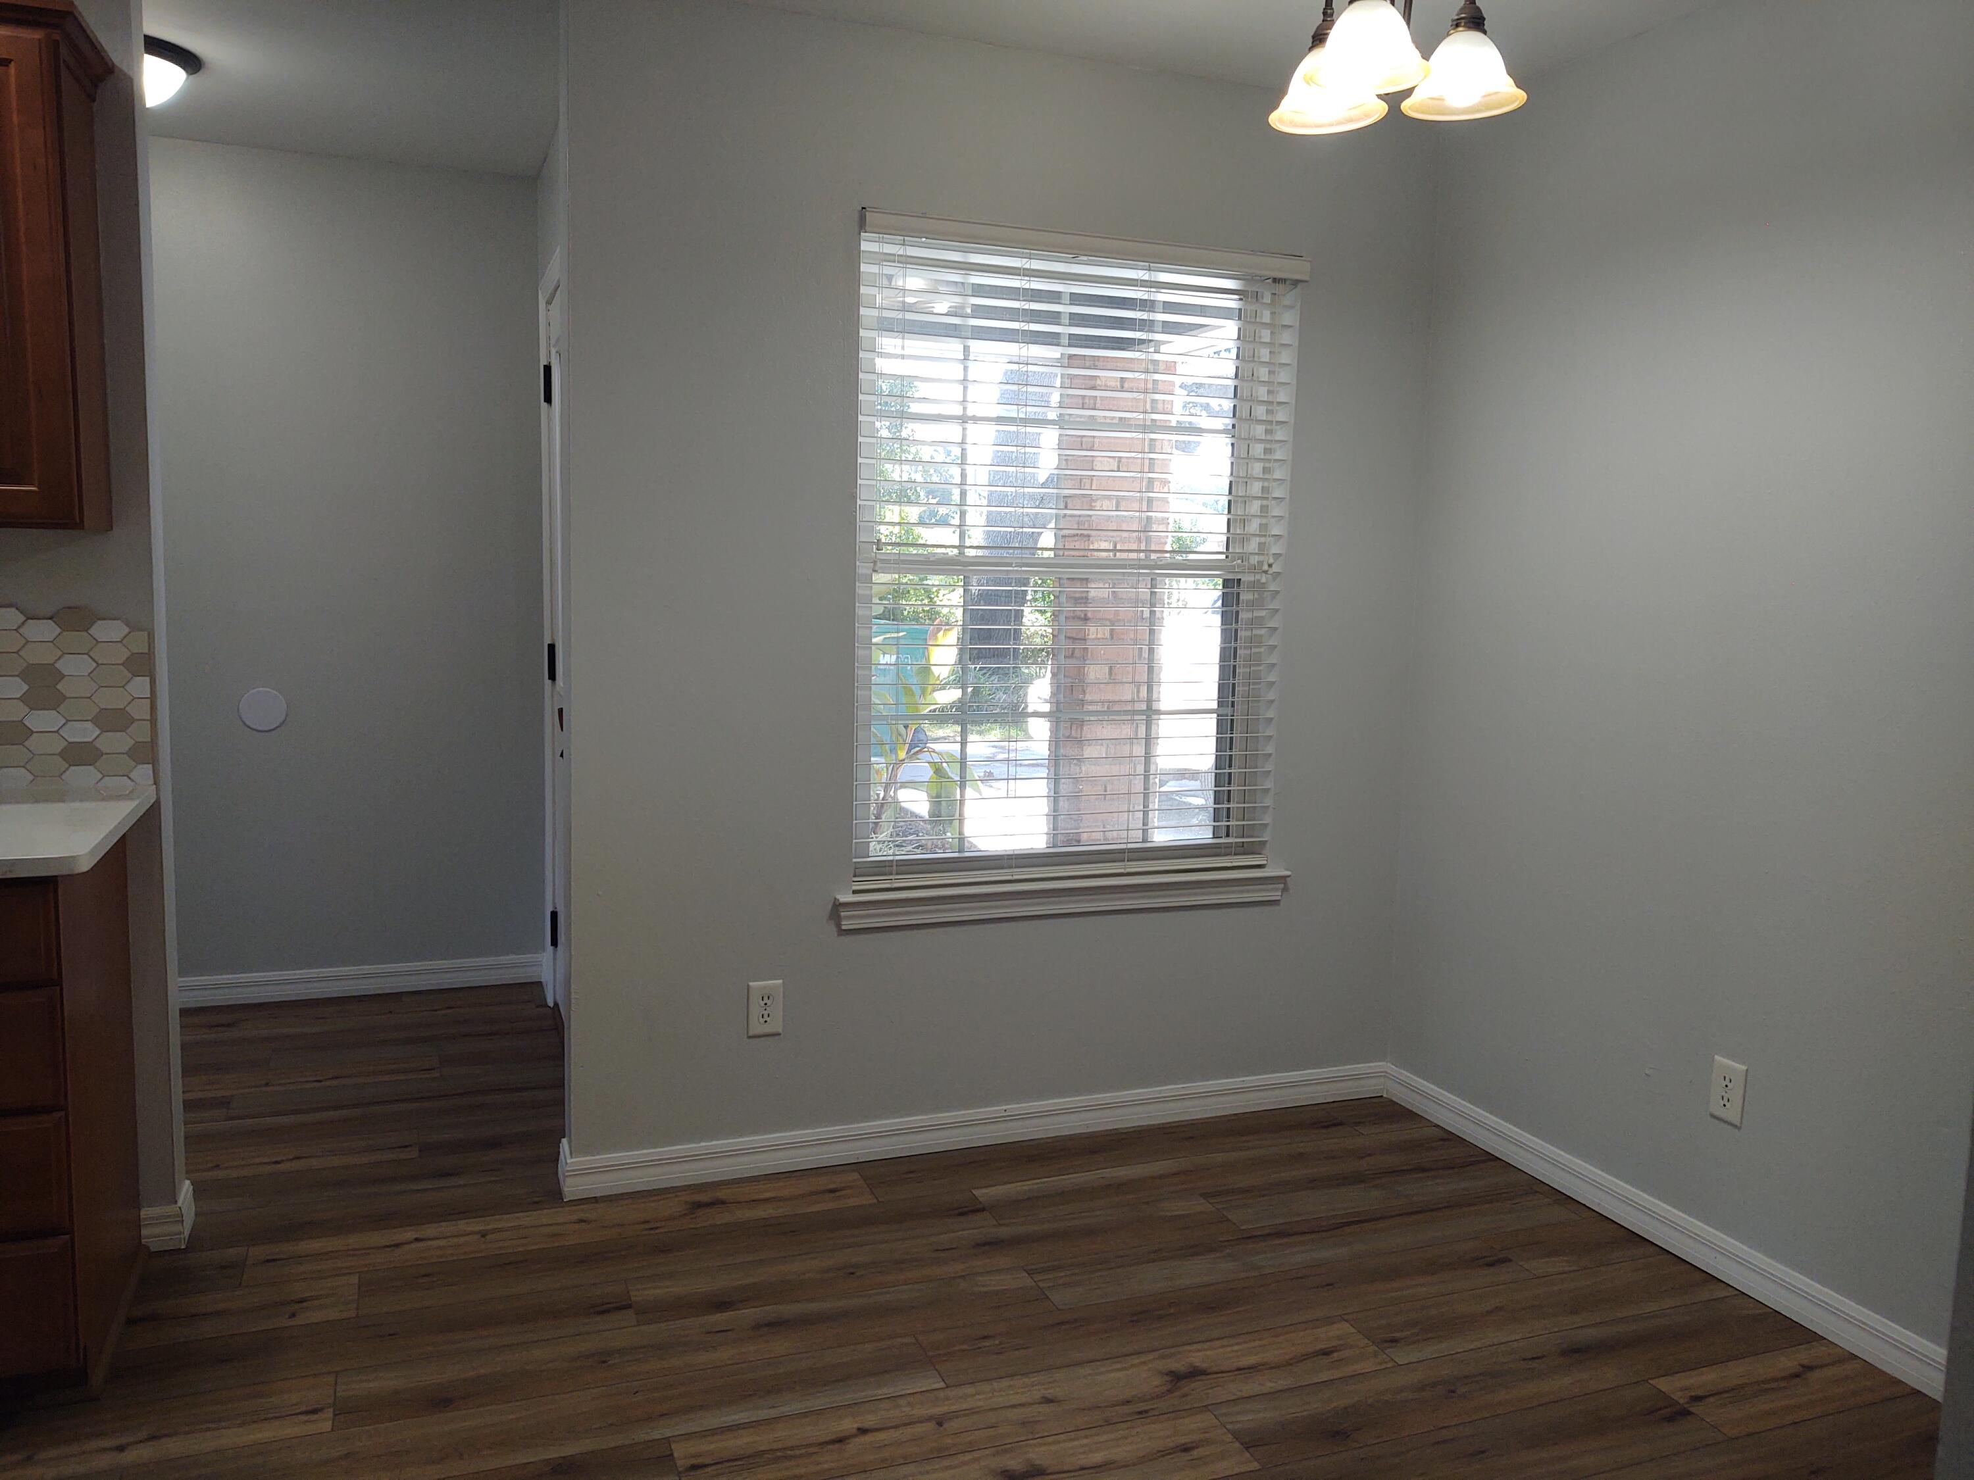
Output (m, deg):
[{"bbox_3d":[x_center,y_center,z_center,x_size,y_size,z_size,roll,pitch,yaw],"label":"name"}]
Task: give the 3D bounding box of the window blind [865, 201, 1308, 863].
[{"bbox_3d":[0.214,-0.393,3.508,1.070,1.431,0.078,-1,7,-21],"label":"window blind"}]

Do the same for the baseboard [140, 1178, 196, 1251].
[{"bbox_3d":[-1.605,0.930,3.015,0.080,0.088,0.148,-1,7,-21],"label":"baseboard"}]

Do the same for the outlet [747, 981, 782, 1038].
[{"bbox_3d":[-0.481,0.583,3.338,0.074,0.118,0.010,-1,7,-21],"label":"outlet"}]

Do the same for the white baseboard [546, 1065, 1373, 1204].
[{"bbox_3d":[0.073,0.899,3.593,2.058,0.088,0.017,-1,7,-21],"label":"white baseboard"}]

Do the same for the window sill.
[{"bbox_3d":[0.192,0.363,3.610,1.139,0.074,0.110,-1,7,-21],"label":"window sill"}]

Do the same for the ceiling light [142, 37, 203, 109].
[{"bbox_3d":[-1.991,-1.501,3.470,0.380,0.130,0.380,-1,7,-21],"label":"ceiling light"}]

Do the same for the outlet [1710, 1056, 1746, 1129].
[{"bbox_3d":[1.422,0.676,2.955,0.010,0.118,0.074,-1,7,-21],"label":"outlet"}]

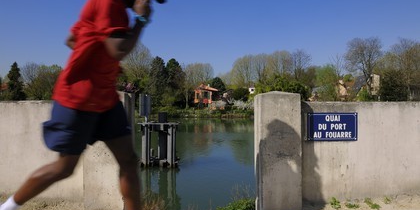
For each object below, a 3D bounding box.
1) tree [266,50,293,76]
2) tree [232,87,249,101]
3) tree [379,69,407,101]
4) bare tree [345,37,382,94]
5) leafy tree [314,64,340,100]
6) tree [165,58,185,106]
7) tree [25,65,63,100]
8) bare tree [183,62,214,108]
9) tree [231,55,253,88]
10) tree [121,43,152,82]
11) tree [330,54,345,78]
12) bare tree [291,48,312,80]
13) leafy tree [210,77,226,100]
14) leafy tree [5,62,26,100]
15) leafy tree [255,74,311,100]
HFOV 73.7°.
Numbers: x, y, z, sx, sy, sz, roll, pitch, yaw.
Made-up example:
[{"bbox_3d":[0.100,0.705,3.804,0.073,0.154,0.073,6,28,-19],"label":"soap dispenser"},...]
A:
[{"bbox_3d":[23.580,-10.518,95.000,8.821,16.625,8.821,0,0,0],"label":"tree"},{"bbox_3d":[8.170,-2.679,75.000,4.286,4.018,4.286,0,0,0],"label":"tree"},{"bbox_3d":[43.020,-3.580,66.000,6.600,9.570,6.600,0,0,0],"label":"tree"},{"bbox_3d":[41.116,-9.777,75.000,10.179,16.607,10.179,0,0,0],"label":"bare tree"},{"bbox_3d":[31.050,-4.620,74.000,6.870,11.640,6.870,0,0,0],"label":"leafy tree"},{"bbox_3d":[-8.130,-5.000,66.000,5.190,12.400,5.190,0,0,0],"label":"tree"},{"bbox_3d":[-41.500,-4.590,70.000,9.750,11.570,9.750,0,0,0],"label":"tree"},{"bbox_3d":[-3.163,-5.362,77.000,8.800,12.100,8.800,0,0,0],"label":"bare tree"},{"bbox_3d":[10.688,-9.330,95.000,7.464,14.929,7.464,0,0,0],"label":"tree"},{"bbox_3d":[-20.488,-8.662,77.000,9.350,16.500,9.350,0,0,0],"label":"tree"},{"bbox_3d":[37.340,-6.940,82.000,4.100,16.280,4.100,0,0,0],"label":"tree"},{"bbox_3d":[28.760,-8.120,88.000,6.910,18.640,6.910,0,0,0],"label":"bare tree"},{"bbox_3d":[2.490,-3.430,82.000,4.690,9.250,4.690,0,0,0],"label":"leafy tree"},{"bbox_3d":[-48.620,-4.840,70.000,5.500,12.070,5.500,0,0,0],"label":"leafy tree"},{"bbox_3d":[19.420,-4.420,75.000,15.000,8.036,9.500,0,0,0],"label":"leafy tree"}]

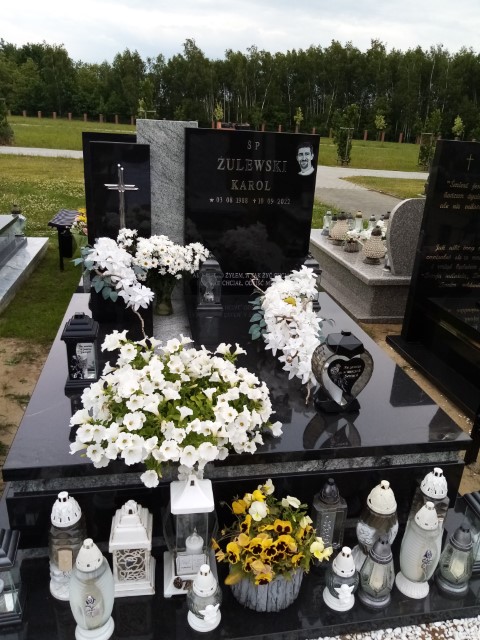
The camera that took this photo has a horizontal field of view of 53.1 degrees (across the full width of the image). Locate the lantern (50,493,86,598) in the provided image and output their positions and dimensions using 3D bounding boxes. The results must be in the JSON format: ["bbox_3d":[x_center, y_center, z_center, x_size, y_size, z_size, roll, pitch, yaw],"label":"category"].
[{"bbox_3d":[-0.513,0.654,1.424,0.115,0.355,0.115,-6,24,-22],"label":"lantern"}]

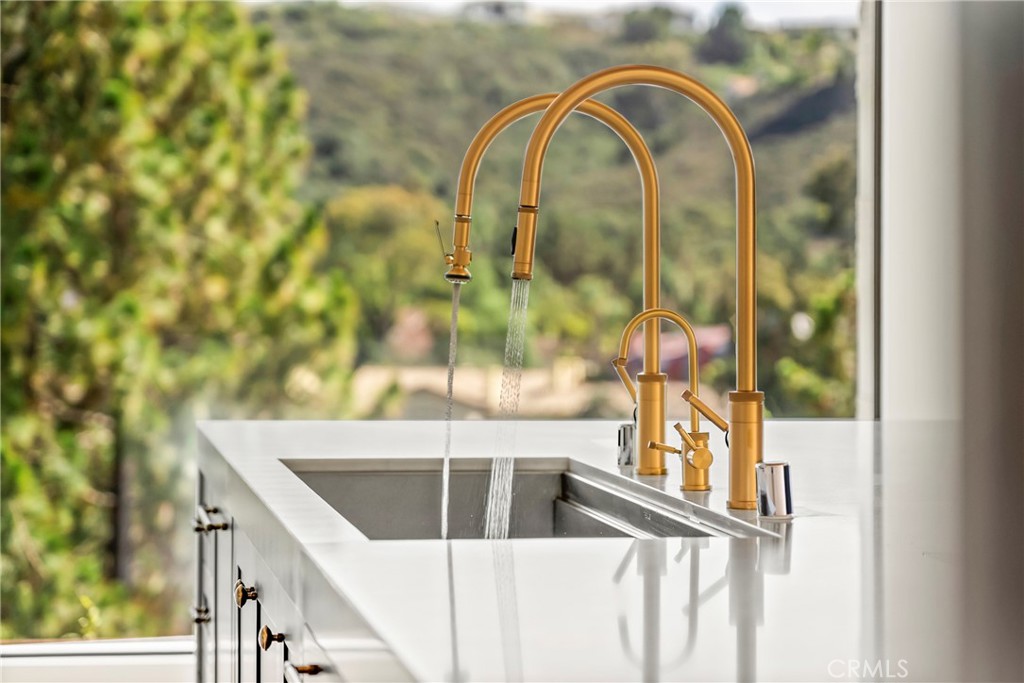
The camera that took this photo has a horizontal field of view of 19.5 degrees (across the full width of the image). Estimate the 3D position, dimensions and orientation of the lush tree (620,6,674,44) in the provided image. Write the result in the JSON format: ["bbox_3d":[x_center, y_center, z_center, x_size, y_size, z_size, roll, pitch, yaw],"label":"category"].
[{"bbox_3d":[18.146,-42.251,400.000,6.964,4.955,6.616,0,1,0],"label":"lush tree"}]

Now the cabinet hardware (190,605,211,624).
[{"bbox_3d":[-0.591,0.523,5.686,0.031,0.014,0.190,0,1,-8],"label":"cabinet hardware"}]

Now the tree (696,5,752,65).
[{"bbox_3d":[28.458,-41.046,400.000,7.232,7.901,6.870,0,1,0],"label":"tree"}]

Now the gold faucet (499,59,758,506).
[{"bbox_3d":[0.163,-0.072,3.885,0.339,0.575,0.056,0,1,-8],"label":"gold faucet"}]

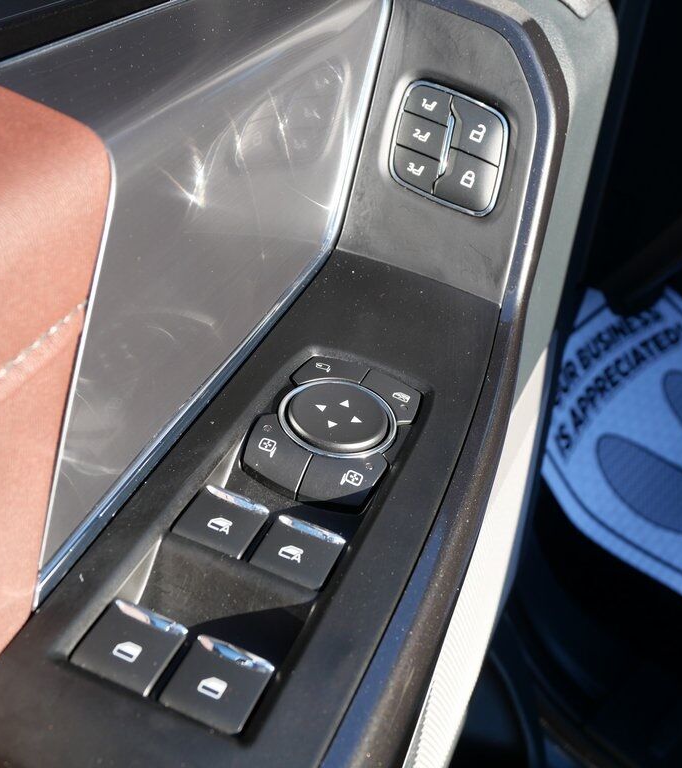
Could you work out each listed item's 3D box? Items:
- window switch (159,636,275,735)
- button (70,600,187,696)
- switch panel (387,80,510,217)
[{"bbox_3d":[-0.030,0.073,0.226,0.021,0.006,0.019,20,38,12],"label":"window switch"},{"bbox_3d":[-0.051,0.065,0.231,0.021,0.006,0.019,20,38,12],"label":"button"},{"bbox_3d":[0.043,-0.092,0.373,0.046,0.043,0.006,18,14,14],"label":"switch panel"}]

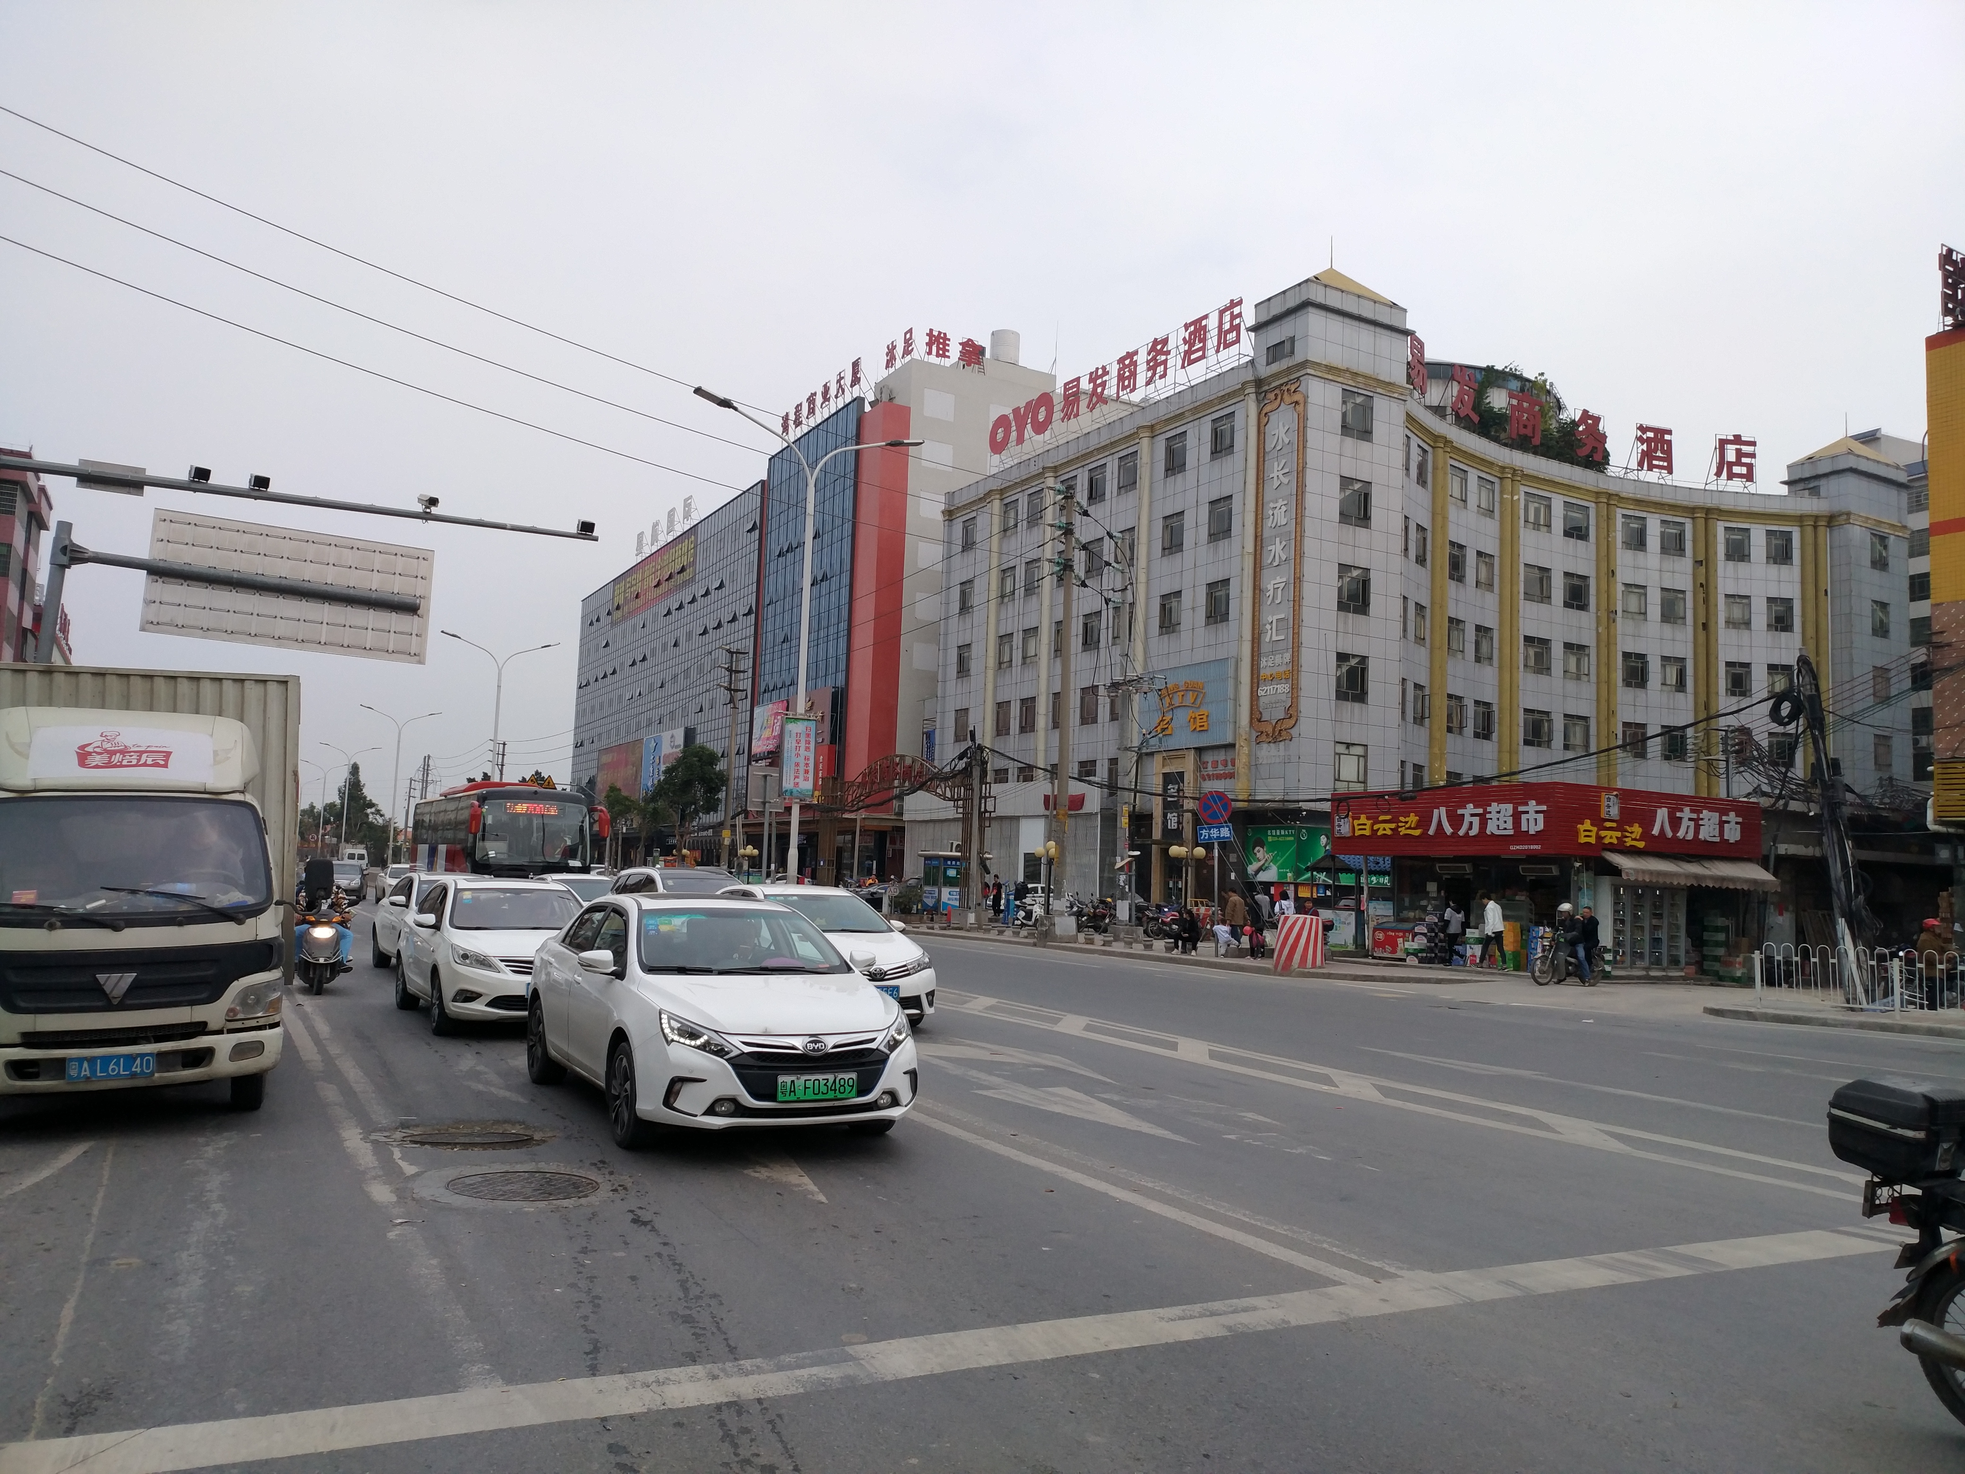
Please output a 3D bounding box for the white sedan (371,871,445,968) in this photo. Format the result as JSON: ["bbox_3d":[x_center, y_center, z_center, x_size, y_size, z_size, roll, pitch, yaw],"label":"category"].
[{"bbox_3d":[-7.784,2.735,22.547,1.800,1.470,4.600,5,-6,-27],"label":"white sedan"}]

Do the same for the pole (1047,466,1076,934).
[{"bbox_3d":[2.277,-0.811,43.491,0.500,13.252,0.500,2,-6,0],"label":"pole"}]

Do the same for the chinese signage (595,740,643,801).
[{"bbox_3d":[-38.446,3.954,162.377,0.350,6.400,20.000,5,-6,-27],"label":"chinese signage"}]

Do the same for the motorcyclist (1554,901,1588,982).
[{"bbox_3d":[11.547,4.025,30.100,0.700,1.600,0.600,4,-6,-20],"label":"motorcyclist"}]

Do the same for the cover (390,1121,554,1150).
[{"bbox_3d":[-3.078,2.409,9.269,0.880,0.040,0.880,5,-6,-27],"label":"cover"}]

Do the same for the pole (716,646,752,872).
[{"bbox_3d":[-11.561,1.780,70.487,1.500,11.700,0.450,5,-6,-27],"label":"pole"}]

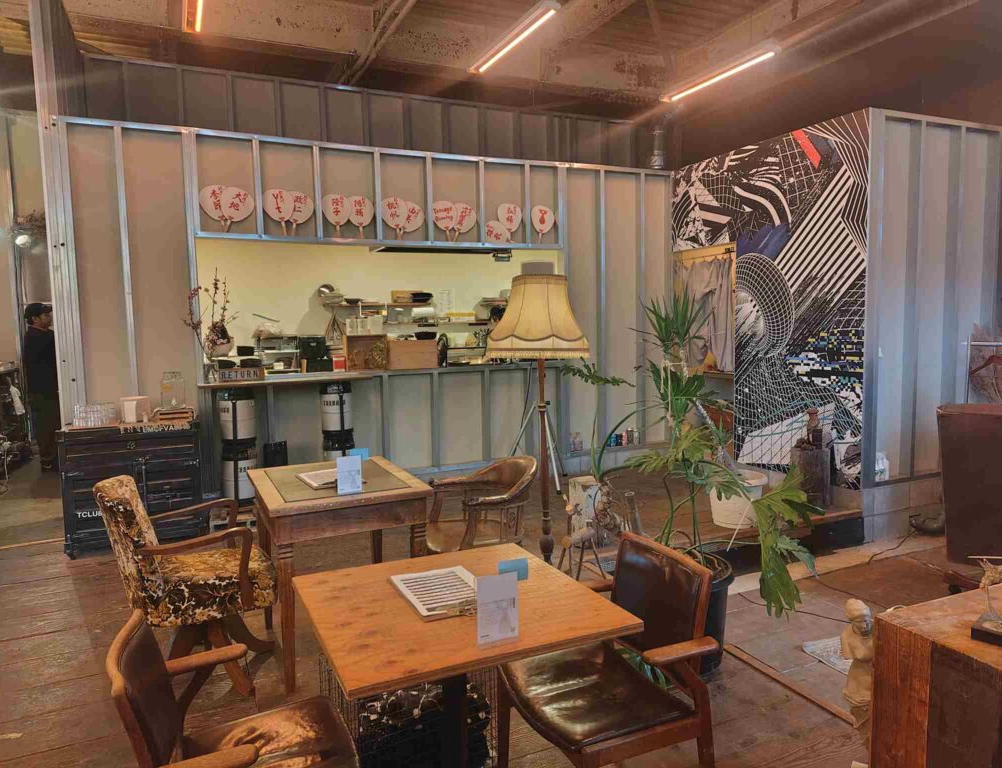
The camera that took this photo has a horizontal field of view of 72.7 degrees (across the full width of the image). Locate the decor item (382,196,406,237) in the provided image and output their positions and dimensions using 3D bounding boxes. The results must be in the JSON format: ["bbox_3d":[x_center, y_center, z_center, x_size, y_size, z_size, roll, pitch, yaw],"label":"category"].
[{"bbox_3d":[-0.856,-1.339,5.537,0.214,0.352,0.025,-13,9,-23],"label":"decor item"}]

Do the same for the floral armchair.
[{"bbox_3d":[-1.275,0.776,2.807,0.626,0.894,0.606,-4,6,-27],"label":"floral armchair"}]

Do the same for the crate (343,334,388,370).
[{"bbox_3d":[-1.134,-0.260,5.652,0.335,0.295,0.220,-3,5,-23],"label":"crate"}]

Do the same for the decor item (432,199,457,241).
[{"bbox_3d":[-0.463,-1.404,5.788,0.240,0.355,0.020,-11,9,-24],"label":"decor item"}]

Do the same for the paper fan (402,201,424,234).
[{"bbox_3d":[-0.770,-1.370,5.650,0.240,0.355,0.020,23,-6,-24],"label":"paper fan"}]

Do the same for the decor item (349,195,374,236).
[{"bbox_3d":[-1.113,-1.318,5.422,0.214,0.352,0.025,-3,6,-24],"label":"decor item"}]

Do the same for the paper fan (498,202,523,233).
[{"bbox_3d":[0.074,-1.459,6.024,0.240,0.290,0.030,-3,6,-24],"label":"paper fan"}]

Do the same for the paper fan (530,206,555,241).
[{"bbox_3d":[0.375,-1.470,6.168,0.240,0.355,0.020,4,2,-25],"label":"paper fan"}]

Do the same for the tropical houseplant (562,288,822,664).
[{"bbox_3d":[0.854,0.379,3.050,1.120,1.540,0.950,-3,6,-24],"label":"tropical houseplant"}]

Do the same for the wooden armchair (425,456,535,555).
[{"bbox_3d":[-0.093,0.764,3.351,0.566,0.774,0.566,-4,6,-28],"label":"wooden armchair"}]

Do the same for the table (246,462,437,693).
[{"bbox_3d":[-0.752,0.811,3.133,0.663,0.746,0.850,-4,6,-25],"label":"table"}]

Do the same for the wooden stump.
[{"bbox_3d":[2.407,0.704,5.263,0.298,0.452,0.288,1,6,25],"label":"wooden stump"}]

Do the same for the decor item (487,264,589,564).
[{"bbox_3d":[0.227,0.253,3.857,0.565,1.751,0.565,-1,5,0],"label":"decor item"}]

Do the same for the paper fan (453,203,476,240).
[{"bbox_3d":[-0.314,-1.396,5.857,0.235,0.320,0.030,-3,6,-24],"label":"paper fan"}]

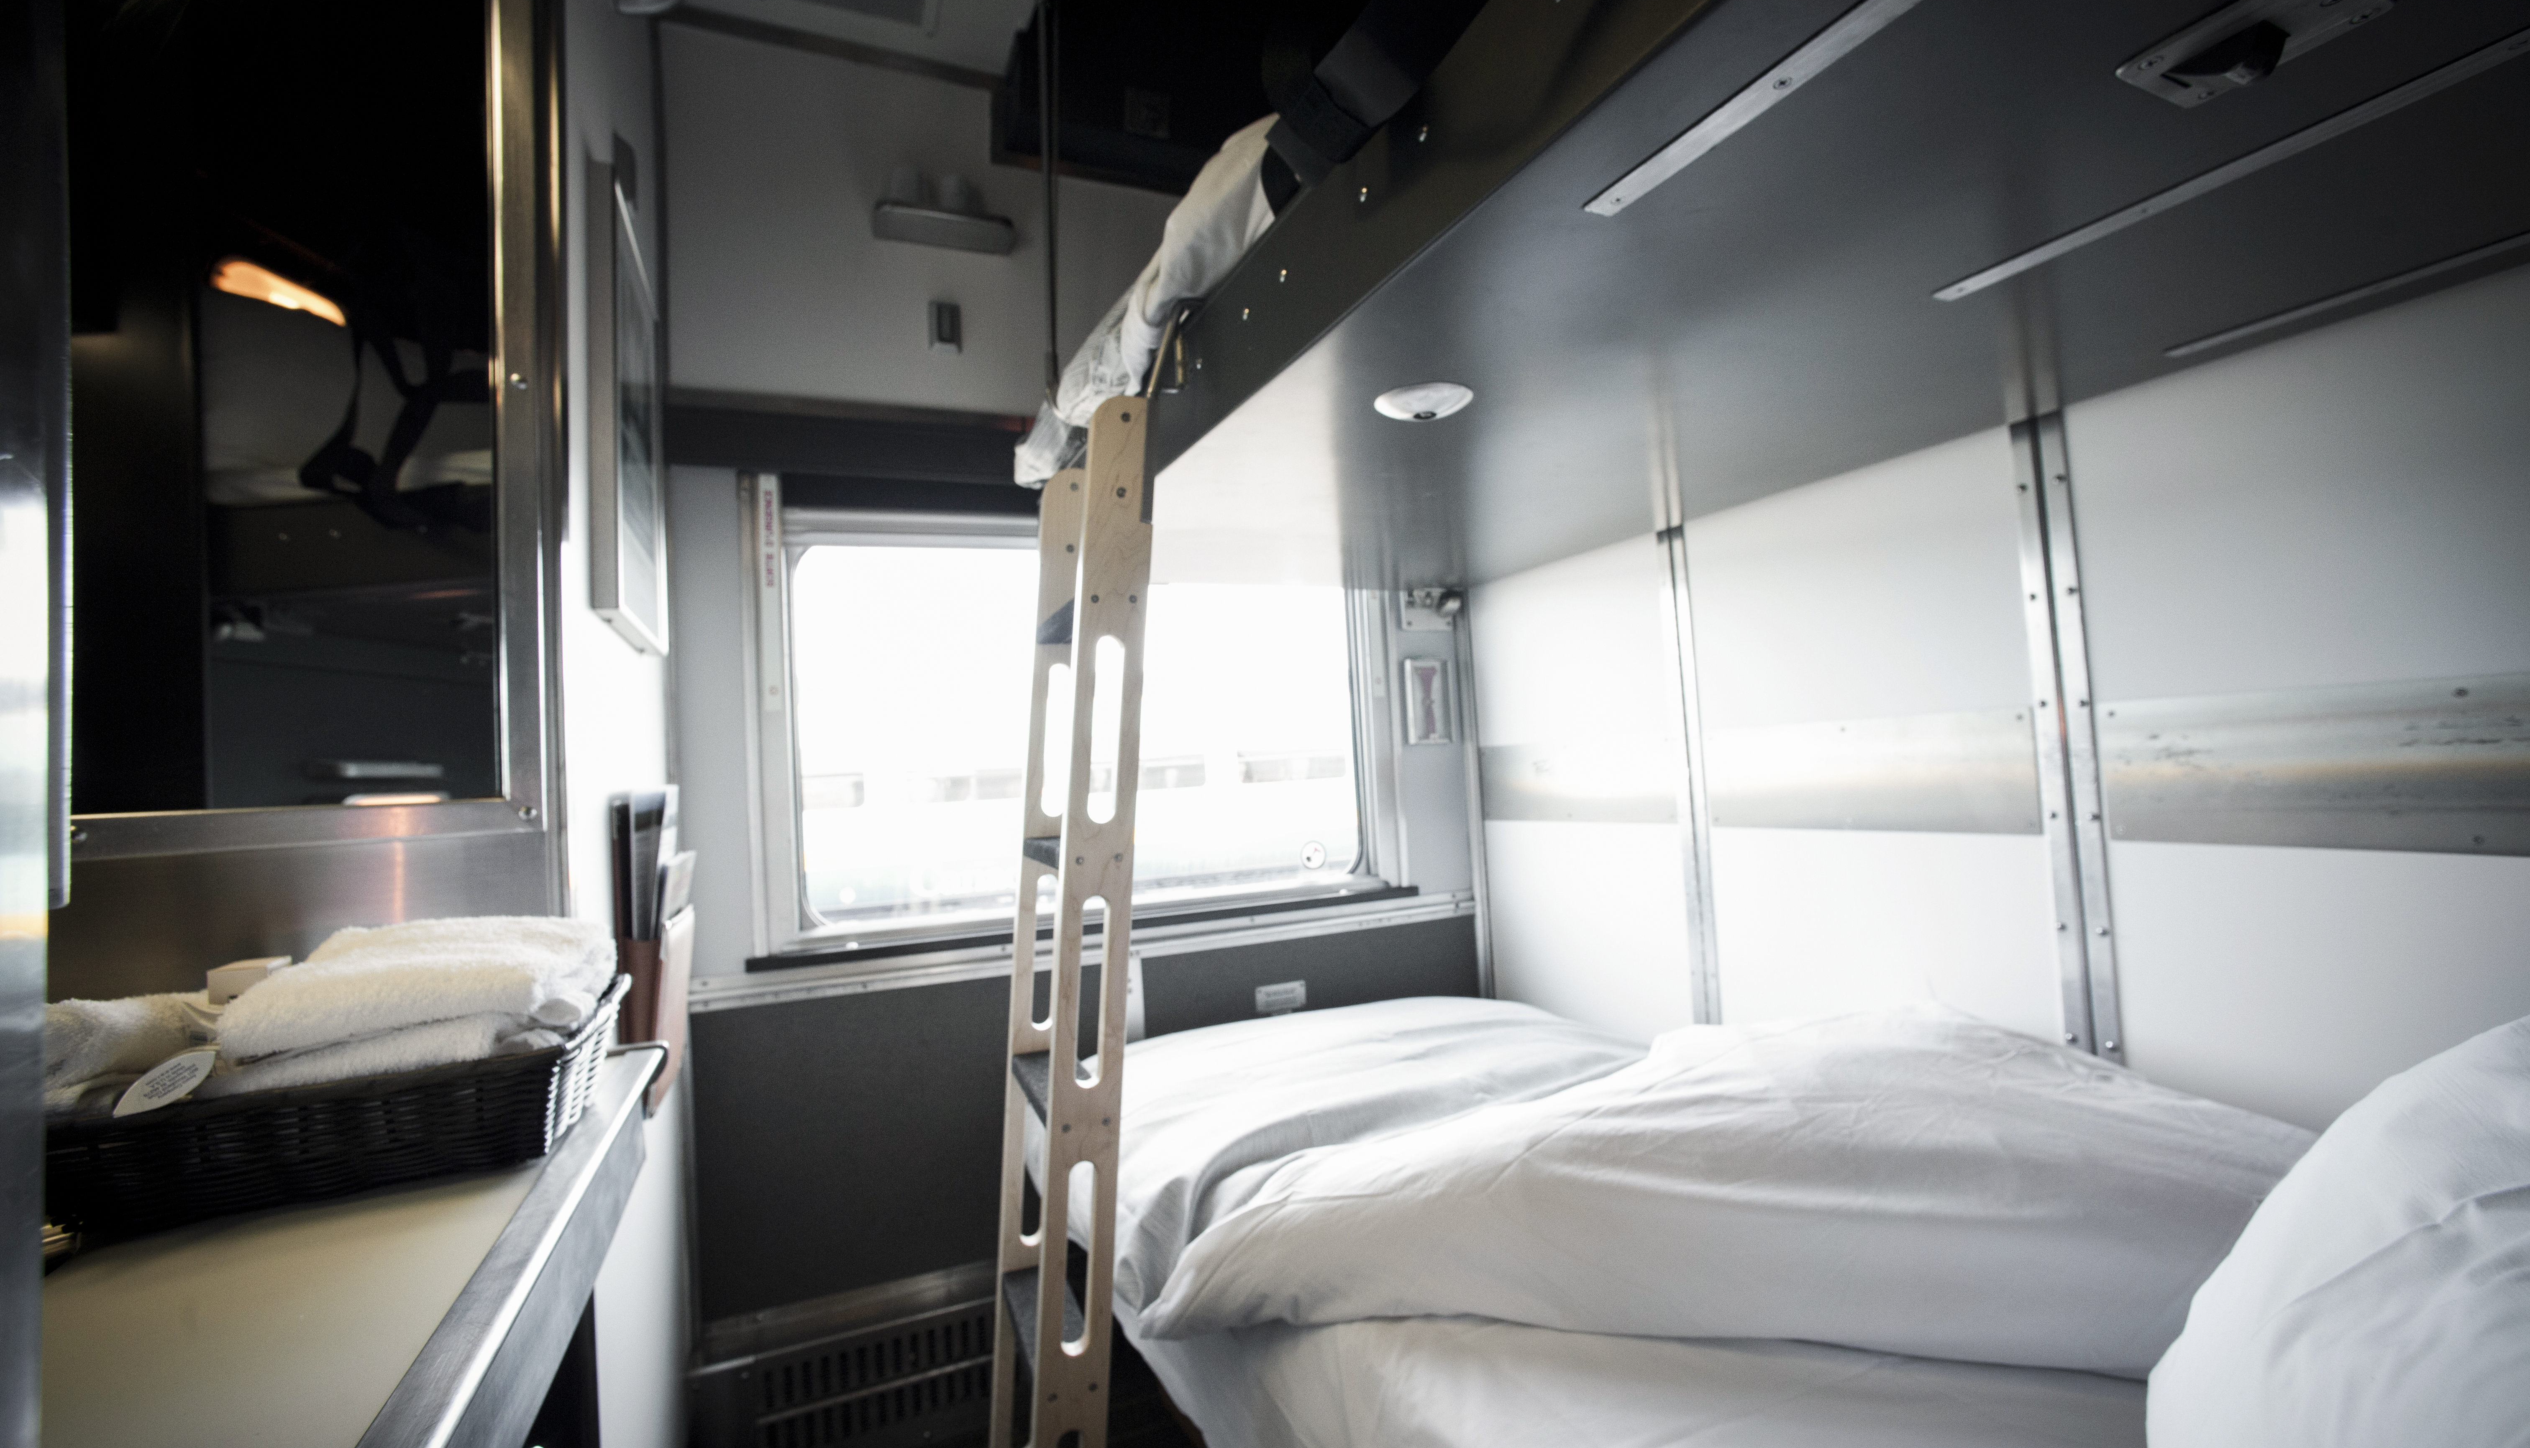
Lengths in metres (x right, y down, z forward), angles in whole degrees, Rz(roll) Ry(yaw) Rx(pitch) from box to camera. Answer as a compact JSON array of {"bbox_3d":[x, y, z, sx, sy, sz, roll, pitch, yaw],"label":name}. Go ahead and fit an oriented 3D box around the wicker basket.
[{"bbox_3d":[-0.583,0.229,0.596,0.302,0.065,0.227,-2,-3,-25],"label":"wicker basket"}]

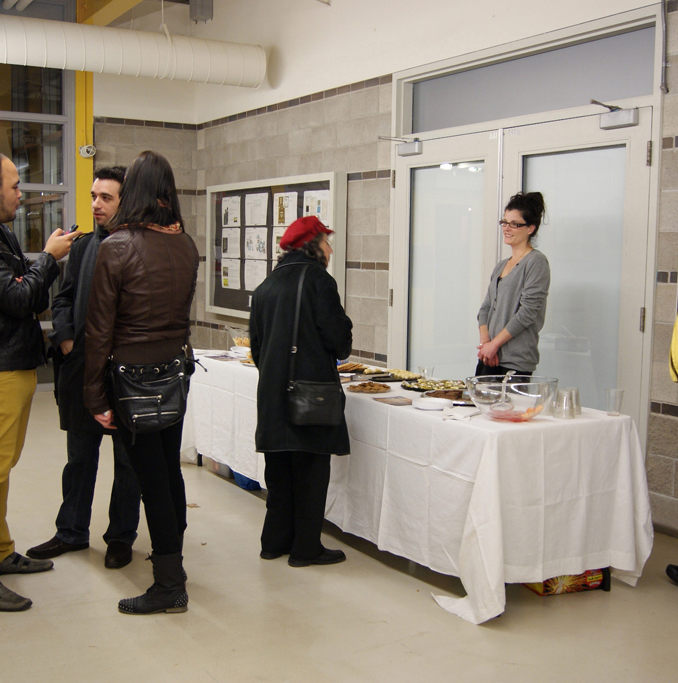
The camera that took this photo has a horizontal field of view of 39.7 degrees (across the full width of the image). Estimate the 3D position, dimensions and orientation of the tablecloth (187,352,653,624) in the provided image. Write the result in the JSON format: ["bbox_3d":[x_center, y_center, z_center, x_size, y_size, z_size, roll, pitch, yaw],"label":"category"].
[{"bbox_3d":[0.131,0.554,5.117,0.860,0.755,3.140,-3,7,-31],"label":"tablecloth"}]

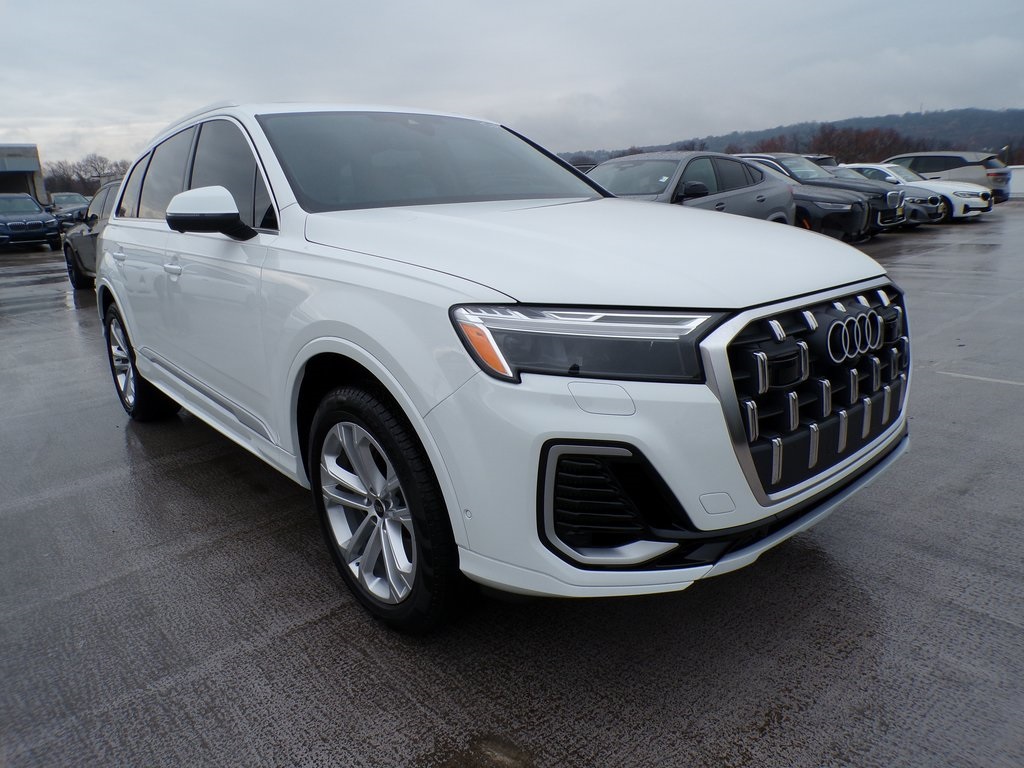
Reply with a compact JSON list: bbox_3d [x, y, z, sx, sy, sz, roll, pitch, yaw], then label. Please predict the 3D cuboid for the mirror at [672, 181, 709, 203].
[{"bbox_3d":[2.107,-2.193,8.106,0.290,0.200,0.180,13,21,43],"label":"mirror"}]

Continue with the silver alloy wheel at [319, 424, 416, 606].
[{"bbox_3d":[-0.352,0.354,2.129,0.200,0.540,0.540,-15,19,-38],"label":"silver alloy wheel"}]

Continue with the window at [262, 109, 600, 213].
[{"bbox_3d":[-0.309,-0.971,3.071,1.480,0.130,0.880,-15,51,-38],"label":"window"}]

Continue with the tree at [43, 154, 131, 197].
[{"bbox_3d":[-35.960,-17.030,60.000,7.500,5.500,6.500,-11,17,-28],"label":"tree"}]

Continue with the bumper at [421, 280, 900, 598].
[{"bbox_3d":[0.735,0.043,2.101,1.940,0.690,0.630,-15,19,-38],"label":"bumper"}]

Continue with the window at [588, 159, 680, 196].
[{"bbox_3d":[1.366,-2.496,8.661,1.420,0.140,0.820,13,55,43],"label":"window"}]

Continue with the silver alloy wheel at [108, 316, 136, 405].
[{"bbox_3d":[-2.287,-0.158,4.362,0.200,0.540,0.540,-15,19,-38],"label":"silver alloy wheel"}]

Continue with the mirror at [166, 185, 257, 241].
[{"bbox_3d":[-1.083,-0.613,2.538,0.270,0.190,0.180,-15,19,-38],"label":"mirror"}]

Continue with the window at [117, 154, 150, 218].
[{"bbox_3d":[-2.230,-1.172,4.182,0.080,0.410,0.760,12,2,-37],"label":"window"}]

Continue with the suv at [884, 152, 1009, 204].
[{"bbox_3d":[12.689,-6.367,22.345,1.970,1.690,4.950,-16,21,-40],"label":"suv"}]

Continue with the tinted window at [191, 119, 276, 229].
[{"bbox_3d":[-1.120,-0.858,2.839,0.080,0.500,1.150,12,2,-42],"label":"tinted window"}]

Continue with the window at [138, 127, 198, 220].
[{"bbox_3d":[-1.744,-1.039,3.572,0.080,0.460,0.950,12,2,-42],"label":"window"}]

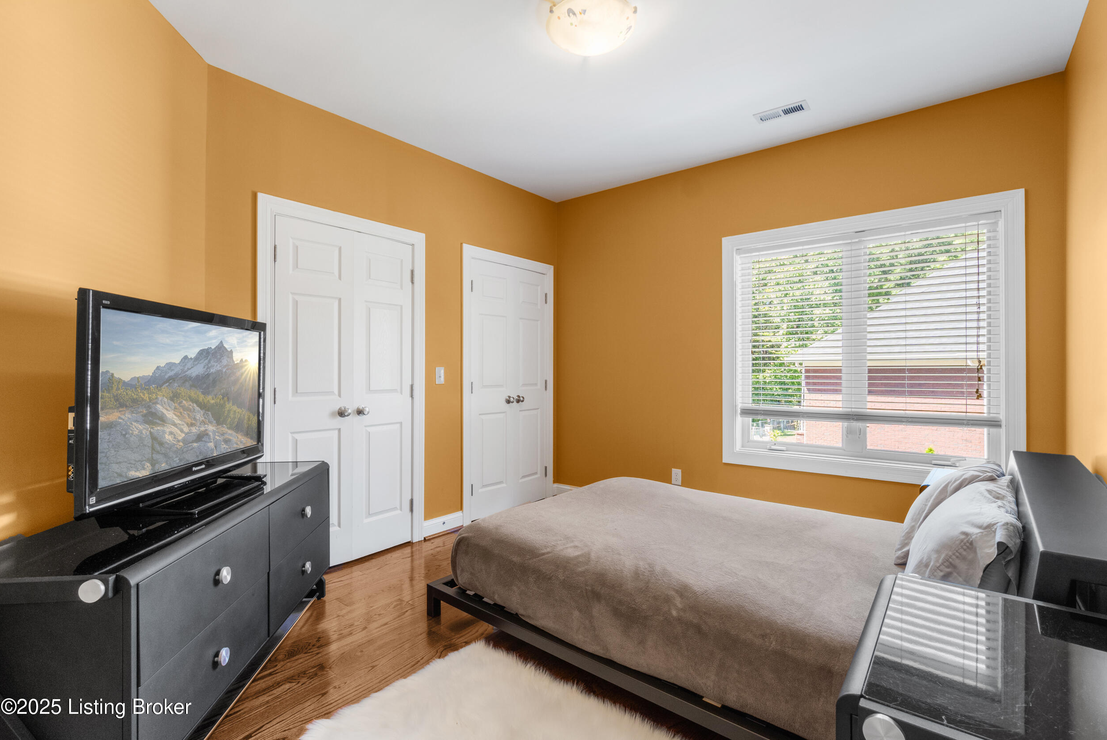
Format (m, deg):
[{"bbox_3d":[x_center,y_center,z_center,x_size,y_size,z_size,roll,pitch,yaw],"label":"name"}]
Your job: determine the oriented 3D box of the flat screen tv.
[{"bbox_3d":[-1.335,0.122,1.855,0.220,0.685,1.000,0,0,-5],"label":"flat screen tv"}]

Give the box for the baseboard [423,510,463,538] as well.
[{"bbox_3d":[-0.802,1.121,3.606,0.025,0.114,0.347,0,0,41],"label":"baseboard"}]

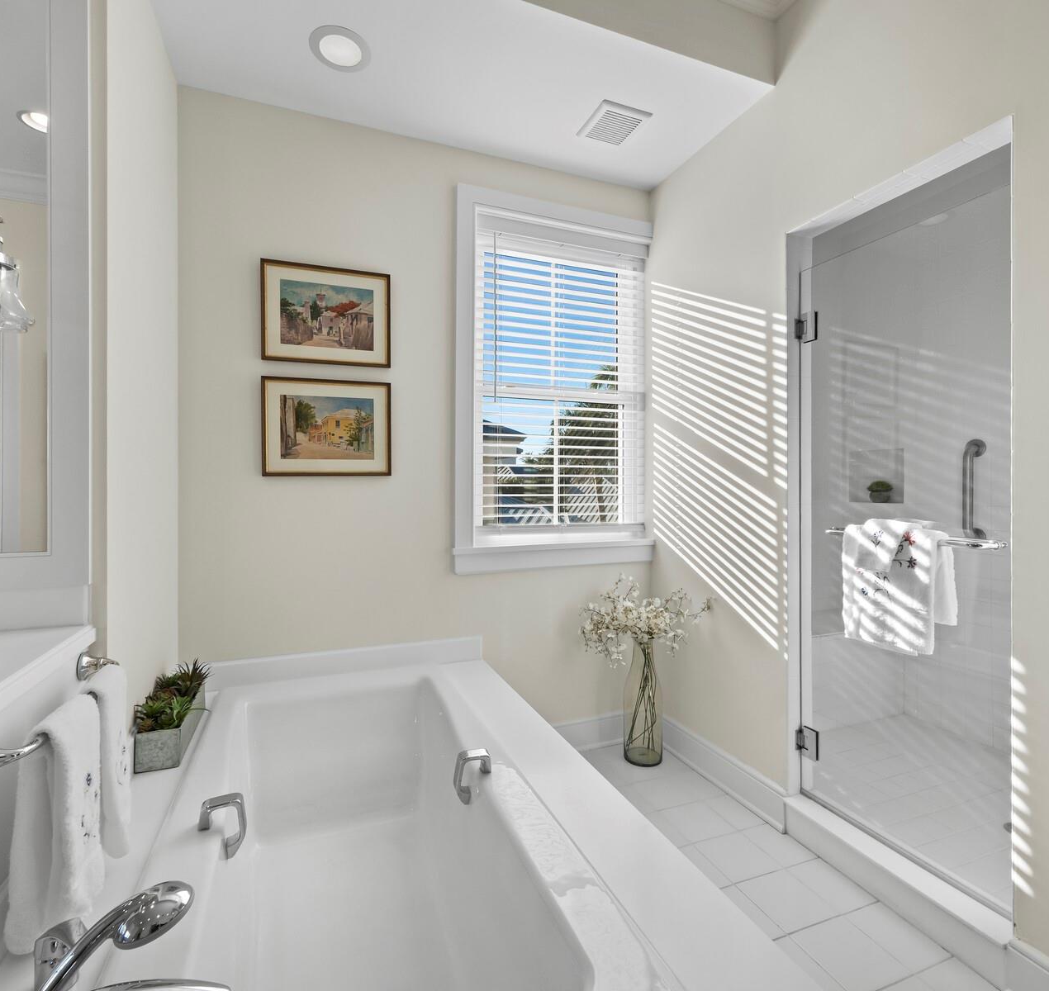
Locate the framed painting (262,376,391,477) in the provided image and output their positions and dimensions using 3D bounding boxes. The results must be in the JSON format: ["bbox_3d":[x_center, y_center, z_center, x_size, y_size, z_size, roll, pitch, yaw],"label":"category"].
[{"bbox_3d":[-0.777,-0.267,2.125,0.480,0.382,0.022,0,0,-21],"label":"framed painting"}]

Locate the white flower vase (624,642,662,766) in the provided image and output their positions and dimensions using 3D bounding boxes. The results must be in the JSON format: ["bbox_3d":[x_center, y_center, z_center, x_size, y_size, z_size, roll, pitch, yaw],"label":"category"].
[{"bbox_3d":[0.556,0.938,2.478,0.176,0.555,0.176,0,0,0],"label":"white flower vase"}]

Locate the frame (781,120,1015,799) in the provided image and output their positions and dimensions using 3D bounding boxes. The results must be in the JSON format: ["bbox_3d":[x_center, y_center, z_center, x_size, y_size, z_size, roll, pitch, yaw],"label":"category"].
[{"bbox_3d":[1.121,0.078,1.629,0.125,2.030,0.675,0,0,-21],"label":"frame"}]

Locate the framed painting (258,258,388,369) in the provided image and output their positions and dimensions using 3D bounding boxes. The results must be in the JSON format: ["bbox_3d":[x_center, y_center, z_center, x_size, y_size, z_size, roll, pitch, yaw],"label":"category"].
[{"bbox_3d":[-0.778,-0.713,2.125,0.480,0.385,0.022,0,0,-21],"label":"framed painting"}]

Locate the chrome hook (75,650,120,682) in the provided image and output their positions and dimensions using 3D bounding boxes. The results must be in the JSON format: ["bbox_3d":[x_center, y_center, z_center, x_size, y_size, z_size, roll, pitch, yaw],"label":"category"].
[{"bbox_3d":[-0.912,0.367,1.155,0.076,0.058,0.056,0,0,-21],"label":"chrome hook"}]

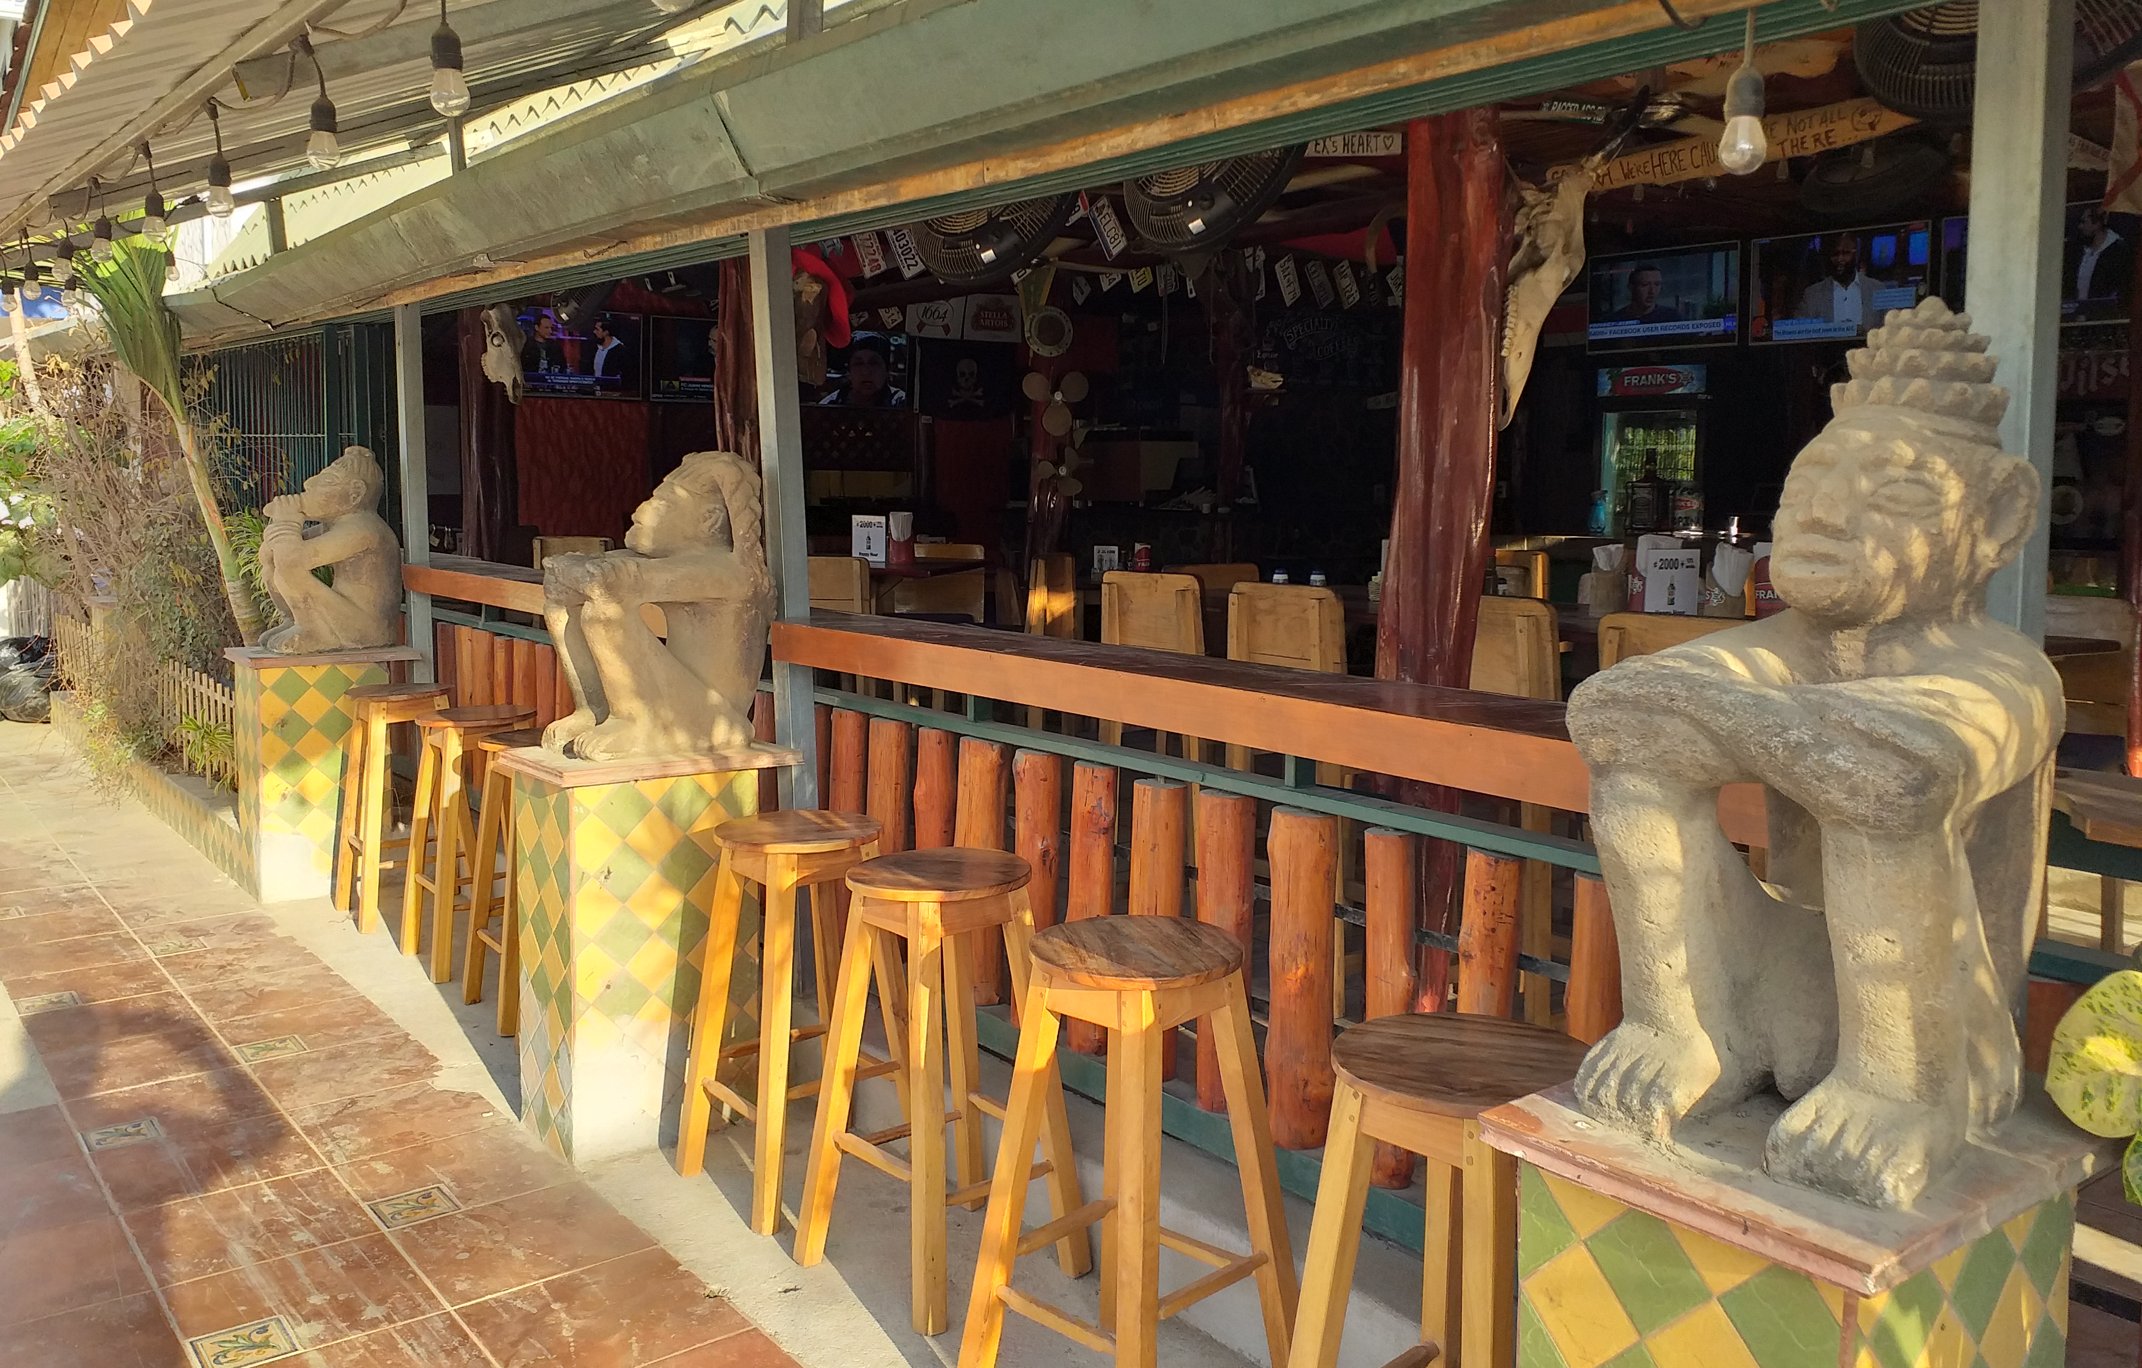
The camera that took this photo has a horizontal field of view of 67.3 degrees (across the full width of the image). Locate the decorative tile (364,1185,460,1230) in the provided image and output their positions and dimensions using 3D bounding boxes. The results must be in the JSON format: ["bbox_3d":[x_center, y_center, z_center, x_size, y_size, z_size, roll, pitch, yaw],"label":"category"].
[{"bbox_3d":[-1.257,1.007,3.085,0.140,0.010,0.140,-3,8,-39],"label":"decorative tile"}]

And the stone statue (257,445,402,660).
[{"bbox_3d":[-2.505,-0.463,5.427,0.430,0.700,0.300,-6,9,-39],"label":"stone statue"}]

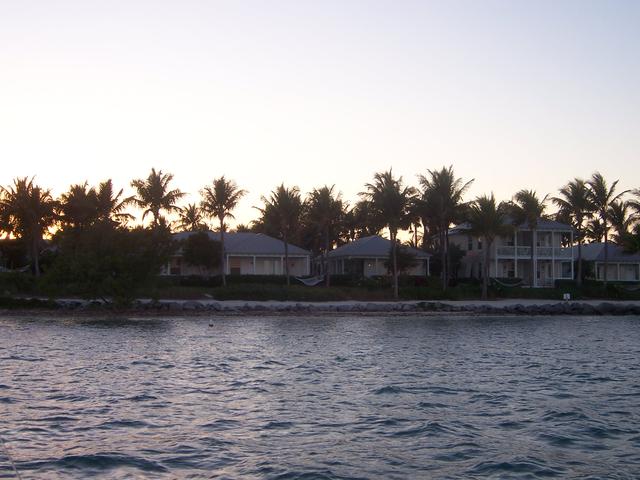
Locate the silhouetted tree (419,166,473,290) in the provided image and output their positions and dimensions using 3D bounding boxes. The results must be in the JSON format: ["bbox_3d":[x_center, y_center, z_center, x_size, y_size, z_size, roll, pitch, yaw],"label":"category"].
[{"bbox_3d":[11.995,-1.112,77.139,5.200,11.780,5.000,0,-3,0],"label":"silhouetted tree"}]

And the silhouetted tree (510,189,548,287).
[{"bbox_3d":[21.426,-0.051,83.000,3.979,9.999,3.979,0,-3,0],"label":"silhouetted tree"}]

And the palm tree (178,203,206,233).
[{"bbox_3d":[-16.917,0.448,107.099,4.400,10.810,4.300,0,-3,0],"label":"palm tree"}]

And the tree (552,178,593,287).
[{"bbox_3d":[26.073,-0.723,84.000,4.130,11.255,4.130,0,-3,0],"label":"tree"}]

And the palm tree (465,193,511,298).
[{"bbox_3d":[15.949,0.615,77.000,4.165,9.844,4.165,0,-3,0],"label":"palm tree"}]

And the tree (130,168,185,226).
[{"bbox_3d":[-16.779,-1.239,84.000,5.576,12.288,5.576,0,-3,0],"label":"tree"}]

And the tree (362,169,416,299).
[{"bbox_3d":[6.531,-0.615,77.000,5.206,12.305,5.206,0,-3,0],"label":"tree"}]

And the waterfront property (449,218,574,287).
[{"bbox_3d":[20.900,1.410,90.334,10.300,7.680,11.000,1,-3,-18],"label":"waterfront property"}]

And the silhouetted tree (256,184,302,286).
[{"bbox_3d":[-3.841,-0.452,79.110,4.600,9.930,4.500,0,-3,0],"label":"silhouetted tree"}]

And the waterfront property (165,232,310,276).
[{"bbox_3d":[-9.087,2.001,93.000,17.300,5.400,10.000,0,-3,0],"label":"waterfront property"}]

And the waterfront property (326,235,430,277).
[{"bbox_3d":[6.768,2.031,91.006,11.200,5.080,10.300,0,-3,-8],"label":"waterfront property"}]

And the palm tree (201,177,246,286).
[{"bbox_3d":[-9.386,-0.820,79.127,4.600,10.770,4.500,0,-3,0],"label":"palm tree"}]

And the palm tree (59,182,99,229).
[{"bbox_3d":[-25.234,-0.470,85.000,4.179,11.076,4.179,0,-3,0],"label":"palm tree"}]

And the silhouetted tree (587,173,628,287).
[{"bbox_3d":[30.446,-1.057,86.000,4.546,12.157,4.546,0,-3,0],"label":"silhouetted tree"}]

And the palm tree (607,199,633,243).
[{"bbox_3d":[37.246,0.372,101.000,3.352,10.553,3.352,0,-3,0],"label":"palm tree"}]

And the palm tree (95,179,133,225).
[{"bbox_3d":[-21.715,-0.855,85.136,4.800,11.220,4.700,0,-3,0],"label":"palm tree"}]

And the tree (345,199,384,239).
[{"bbox_3d":[5.525,0.372,101.000,4.966,10.553,4.966,0,-3,0],"label":"tree"}]

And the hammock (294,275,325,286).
[{"bbox_3d":[-0.921,3.952,78.901,3.000,1.110,1.100,0,-3,0],"label":"hammock"}]

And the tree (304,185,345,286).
[{"bbox_3d":[0.632,-0.428,79.109,4.300,9.980,4.300,0,-3,0],"label":"tree"}]

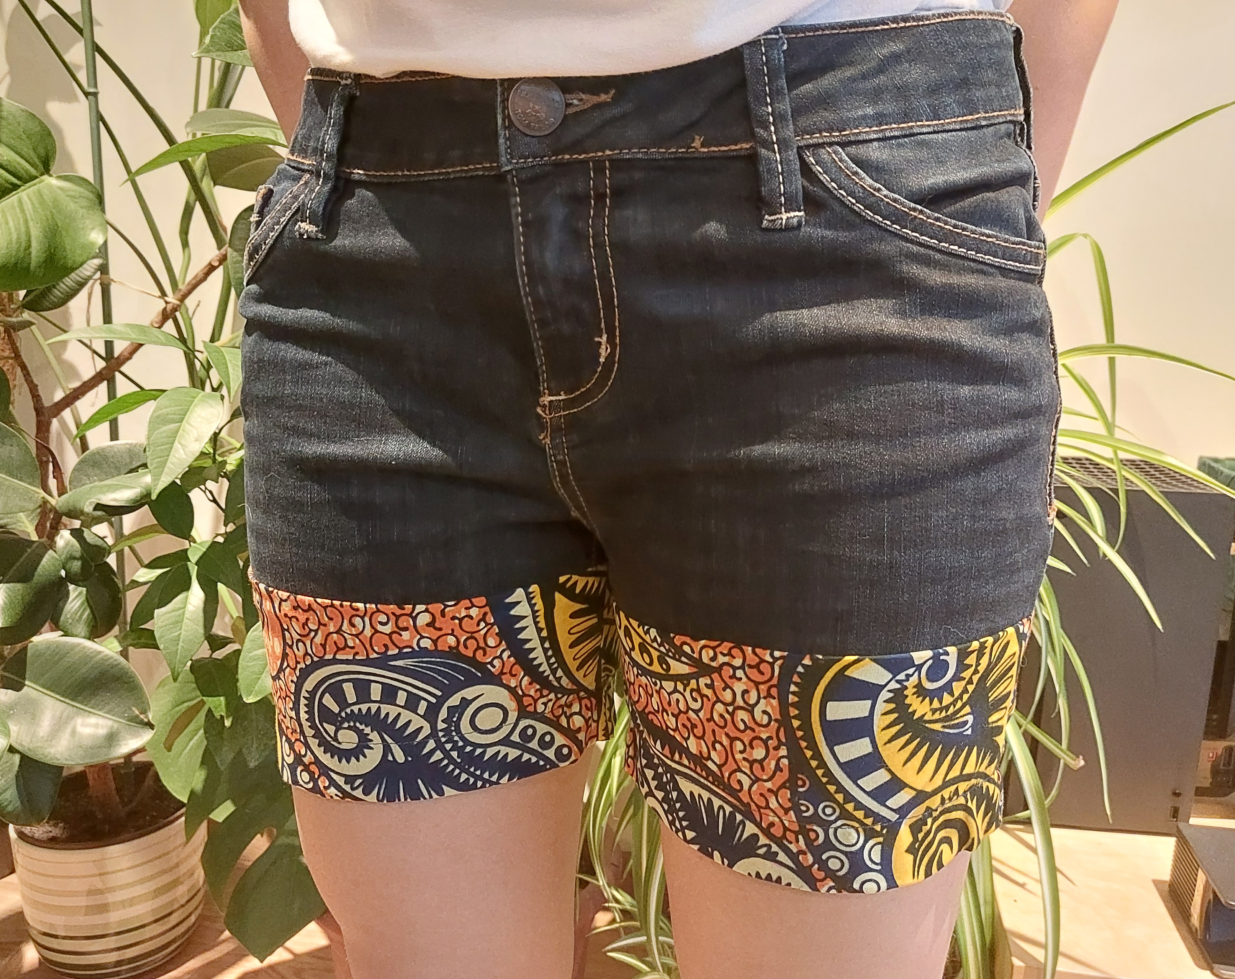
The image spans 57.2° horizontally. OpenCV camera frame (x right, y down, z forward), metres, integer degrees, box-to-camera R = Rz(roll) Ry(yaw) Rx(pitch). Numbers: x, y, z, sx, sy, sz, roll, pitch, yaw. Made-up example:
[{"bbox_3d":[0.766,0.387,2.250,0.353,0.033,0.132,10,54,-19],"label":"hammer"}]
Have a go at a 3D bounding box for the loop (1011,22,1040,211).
[{"bbox_3d":[0.163,-0.148,0.450,0.010,0.071,0.014,-1,15,18],"label":"loop"}]

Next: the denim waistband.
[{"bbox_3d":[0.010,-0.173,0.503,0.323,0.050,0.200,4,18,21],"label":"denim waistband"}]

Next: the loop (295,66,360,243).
[{"bbox_3d":[-0.118,-0.137,0.463,0.014,0.066,0.009,21,14,35],"label":"loop"}]

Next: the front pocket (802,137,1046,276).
[{"bbox_3d":[0.115,-0.104,0.417,0.106,0.051,0.030,-9,15,-21],"label":"front pocket"}]

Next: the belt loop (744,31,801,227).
[{"bbox_3d":[0.055,-0.125,0.394,0.015,0.066,0.007,-5,12,0],"label":"belt loop"}]

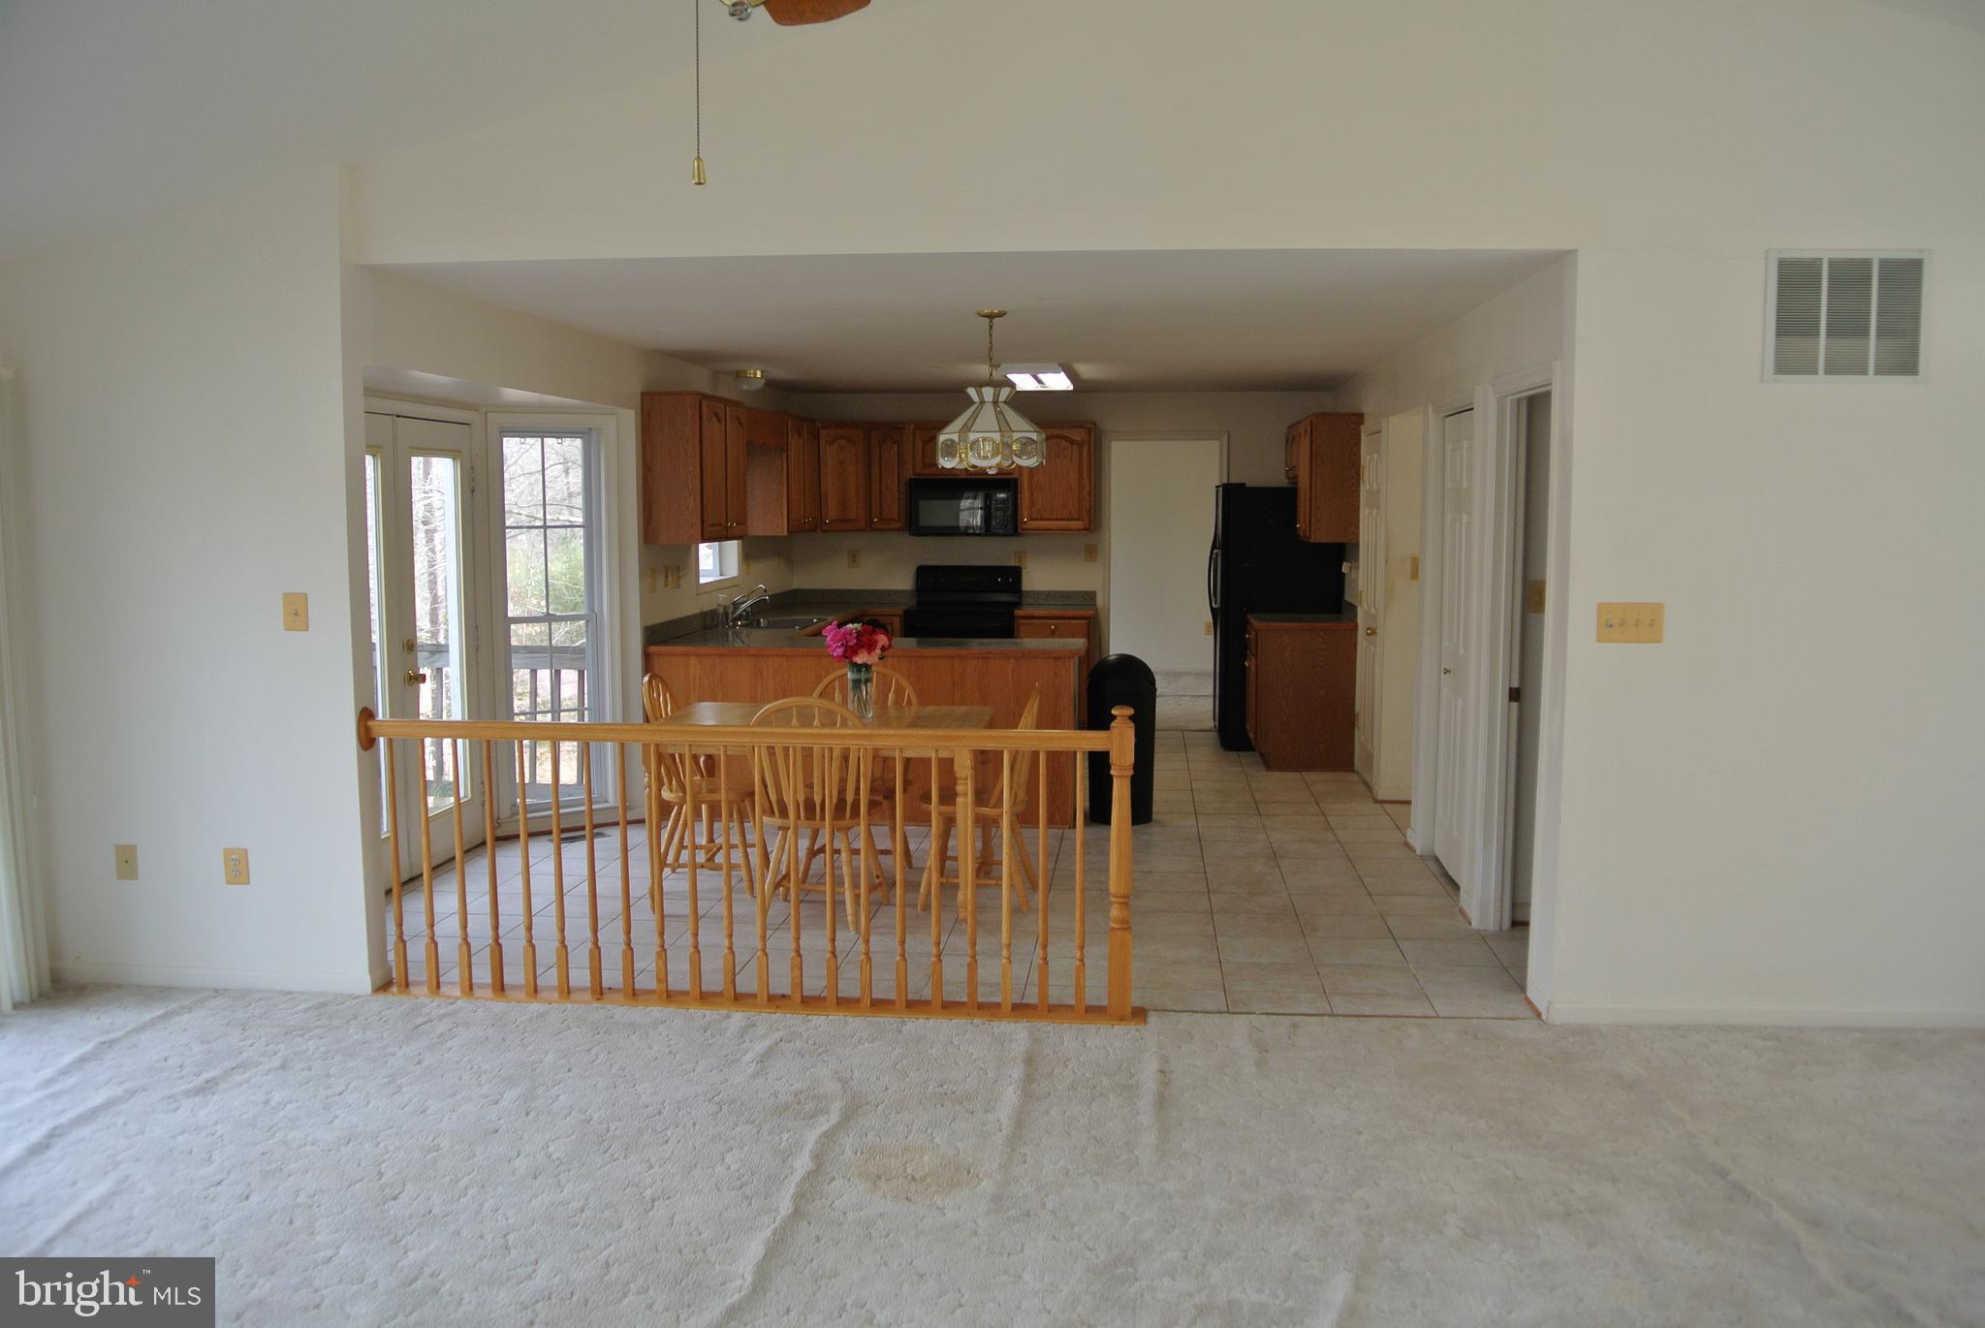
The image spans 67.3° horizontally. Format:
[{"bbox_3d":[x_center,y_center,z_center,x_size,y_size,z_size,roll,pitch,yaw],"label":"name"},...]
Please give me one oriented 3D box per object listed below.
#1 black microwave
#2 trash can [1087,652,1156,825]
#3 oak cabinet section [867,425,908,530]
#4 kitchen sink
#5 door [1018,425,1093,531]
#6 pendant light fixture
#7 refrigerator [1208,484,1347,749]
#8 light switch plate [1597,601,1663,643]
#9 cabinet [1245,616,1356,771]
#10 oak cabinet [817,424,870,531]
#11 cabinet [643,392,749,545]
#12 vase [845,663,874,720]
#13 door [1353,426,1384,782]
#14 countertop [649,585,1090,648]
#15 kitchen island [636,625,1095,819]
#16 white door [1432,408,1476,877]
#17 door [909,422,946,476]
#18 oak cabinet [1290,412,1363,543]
[{"bbox_3d":[-0.181,-1.103,10.493,0.757,0.400,0.400,1,6,6],"label":"black microwave"},{"bbox_3d":[0.674,0.378,7.803,0.360,0.875,0.360,1,6,6],"label":"trash can"},{"bbox_3d":[-0.725,-1.292,10.330,0.260,0.730,0.025,1,6,6],"label":"oak cabinet section"},{"bbox_3d":[-1.247,-0.145,8.861,0.530,0.190,0.800,1,6,6],"label":"kitchen sink"},{"bbox_3d":[0.440,-1.291,10.367,0.495,0.735,0.022,1,6,6],"label":"door"},{"bbox_3d":[0.001,-1.137,6.148,0.460,0.655,0.460,1,6,6],"label":"pendant light fixture"},{"bbox_3d":[1.892,-0.331,10.074,0.840,1.750,0.850,1,6,6],"label":"refrigerator"},{"bbox_3d":[1.916,-0.123,4.480,0.195,0.123,0.015,1,6,6],"label":"light switch plate"},{"bbox_3d":[1.939,0.169,9.432,0.630,0.920,0.680,1,6,6],"label":"cabinet"},{"bbox_3d":[-1.025,-1.319,10.589,0.375,0.770,0.330,1,6,6],"label":"oak cabinet"},{"bbox_3d":[-1.542,-1.007,7.789,0.325,0.760,0.820,1,6,6],"label":"cabinet"},{"bbox_3d":[-0.542,0.108,6.087,0.102,0.218,0.105,1,6,6],"label":"vase"},{"bbox_3d":[2.170,-0.316,8.611,0.045,2.030,0.650,1,6,6],"label":"door"},{"bbox_3d":[-0.519,-0.281,9.184,2.260,0.140,3.240,1,6,6],"label":"countertop"},{"bbox_3d":[-0.654,0.346,7.938,2.270,0.915,0.610,1,6,6],"label":"kitchen island"},{"bbox_3d":[2.057,-0.076,6.561,0.040,2.030,0.900,1,6,6],"label":"white door"},{"bbox_3d":[-0.392,-1.492,10.432,0.345,0.345,0.022,1,6,6],"label":"door"},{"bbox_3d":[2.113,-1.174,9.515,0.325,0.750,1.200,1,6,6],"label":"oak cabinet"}]

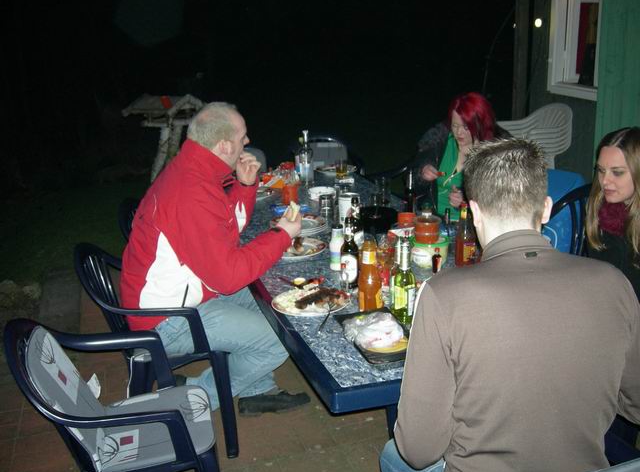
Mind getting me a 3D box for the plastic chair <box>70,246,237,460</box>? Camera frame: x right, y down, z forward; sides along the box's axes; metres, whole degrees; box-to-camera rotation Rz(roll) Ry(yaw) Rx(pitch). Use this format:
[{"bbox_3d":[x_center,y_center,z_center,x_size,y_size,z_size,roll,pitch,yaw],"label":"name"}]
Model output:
[{"bbox_3d":[-0.628,0.389,2.626,0.550,0.840,0.570,-5,18,-6],"label":"plastic chair"}]

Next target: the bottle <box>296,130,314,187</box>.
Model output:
[{"bbox_3d":[-0.073,-0.420,3.558,0.079,0.300,0.079,-1,19,0],"label":"bottle"}]

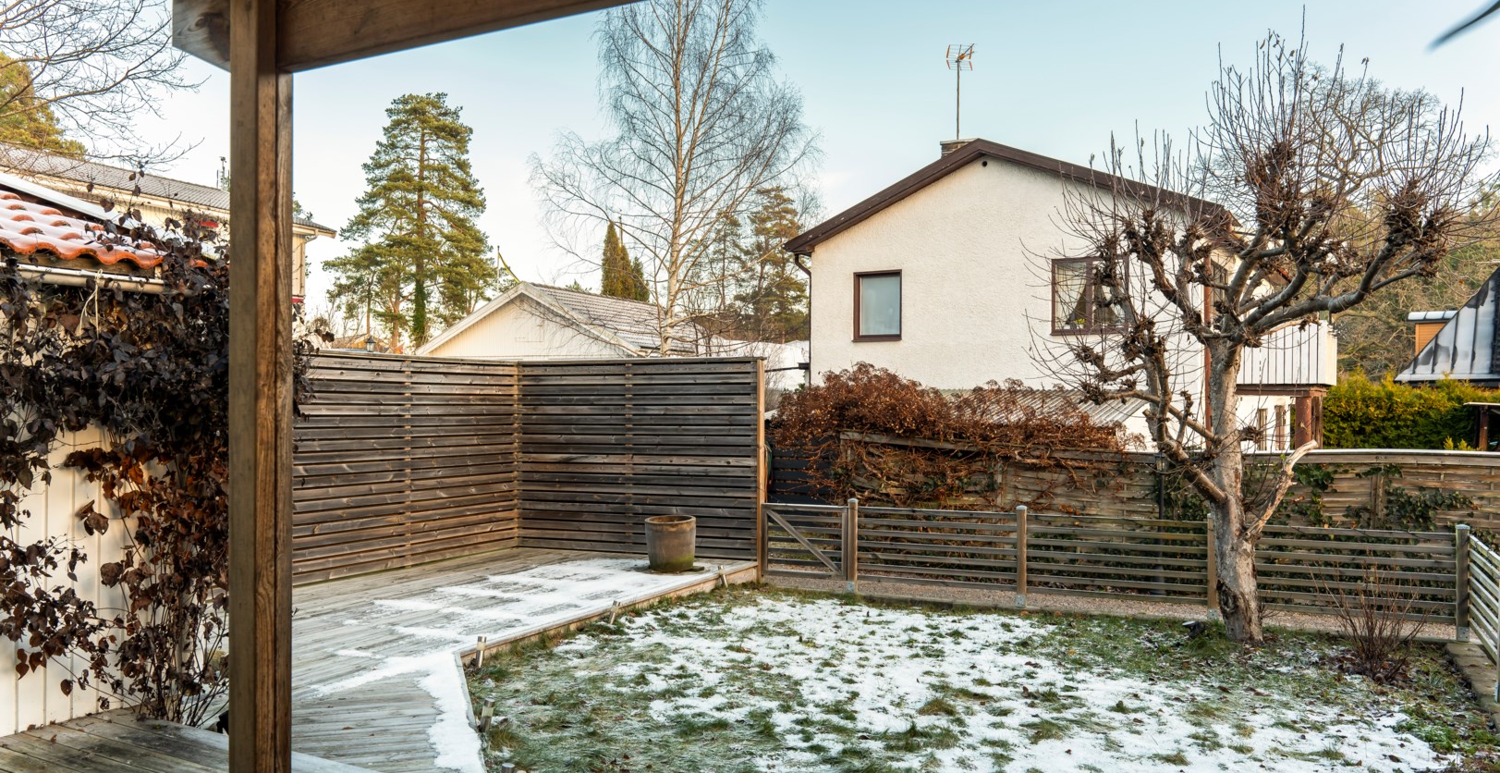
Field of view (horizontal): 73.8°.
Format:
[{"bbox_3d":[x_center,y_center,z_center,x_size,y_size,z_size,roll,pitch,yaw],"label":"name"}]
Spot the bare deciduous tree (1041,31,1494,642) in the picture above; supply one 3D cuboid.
[{"bbox_3d":[3.640,-0.360,7.350,3.150,4.420,2.800,0,0,20],"label":"bare deciduous tree"}]

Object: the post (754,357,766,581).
[{"bbox_3d":[0.103,0.784,9.550,0.090,2.140,0.090,0,0,20],"label":"post"}]

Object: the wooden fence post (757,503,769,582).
[{"bbox_3d":[0.128,1.481,9.500,0.085,0.730,0.085,0,0,20],"label":"wooden fence post"}]

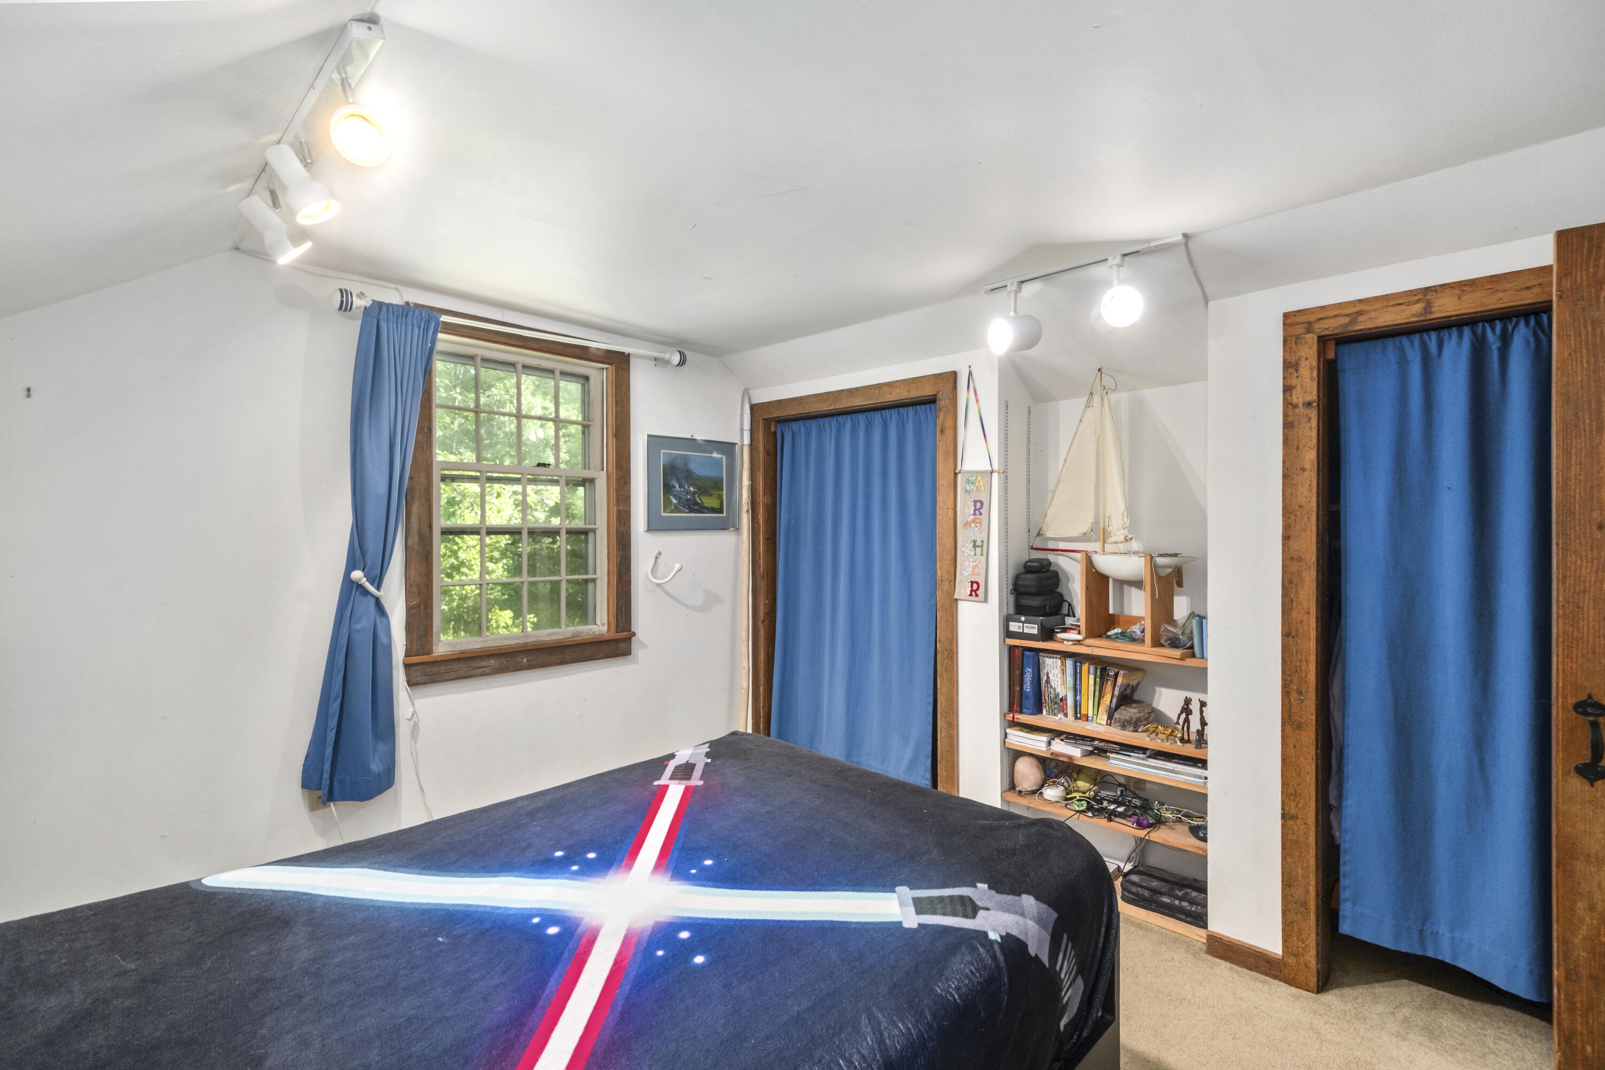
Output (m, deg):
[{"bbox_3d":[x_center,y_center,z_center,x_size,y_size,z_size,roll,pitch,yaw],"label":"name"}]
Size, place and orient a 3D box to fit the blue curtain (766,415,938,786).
[{"bbox_3d":[0.200,0.273,3.094,0.887,1.590,0.080,0,0,42],"label":"blue curtain"}]

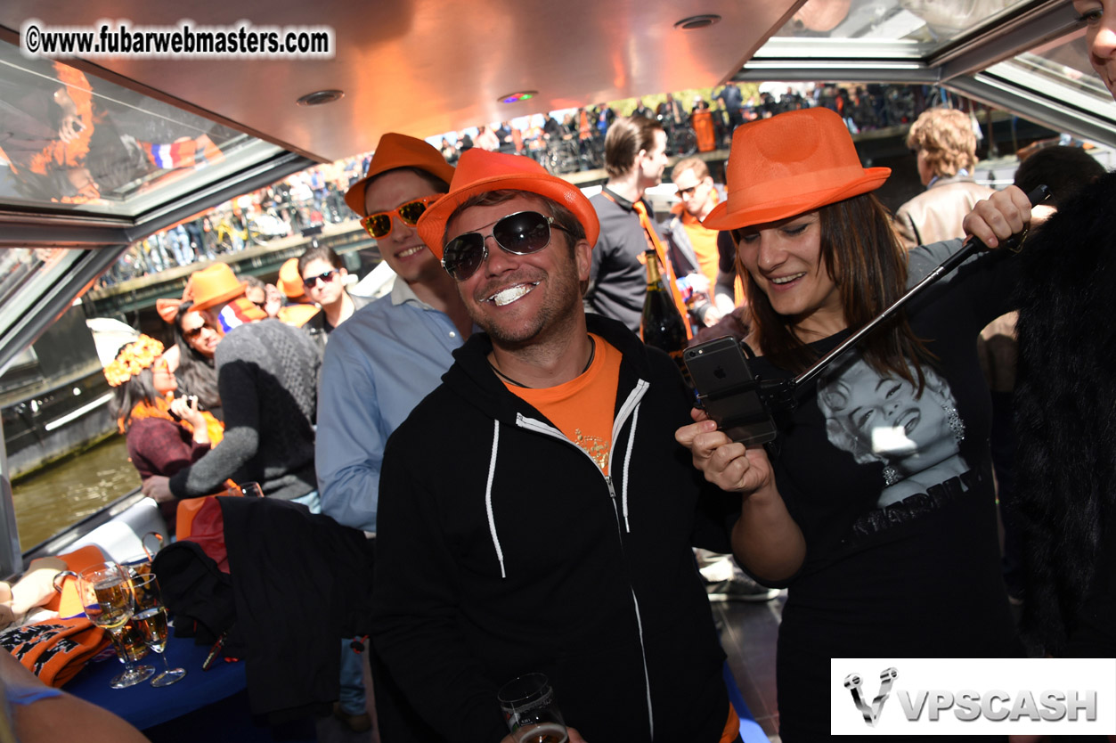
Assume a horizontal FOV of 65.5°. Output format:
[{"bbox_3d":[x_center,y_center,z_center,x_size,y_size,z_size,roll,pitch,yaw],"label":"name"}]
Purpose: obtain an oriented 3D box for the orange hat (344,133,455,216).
[{"bbox_3d":[-0.304,-0.398,1.740,0.245,0.123,0.275,-14,-2,7],"label":"orange hat"}]

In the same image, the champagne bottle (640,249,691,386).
[{"bbox_3d":[0.292,-0.144,2.340,0.115,0.370,0.115,-13,9,-3],"label":"champagne bottle"}]

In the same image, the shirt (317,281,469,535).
[{"bbox_3d":[-0.185,0.185,1.710,0.530,0.720,0.320,-13,8,-11],"label":"shirt"}]

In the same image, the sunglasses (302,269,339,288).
[{"bbox_3d":[-0.951,-0.386,3.581,0.145,0.046,0.145,-15,7,14],"label":"sunglasses"}]

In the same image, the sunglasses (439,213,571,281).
[{"bbox_3d":[-0.050,-0.137,1.125,0.152,0.056,0.145,-18,-19,21],"label":"sunglasses"}]

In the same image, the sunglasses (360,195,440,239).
[{"bbox_3d":[-0.269,-0.292,1.628,0.148,0.050,0.145,-13,9,24],"label":"sunglasses"}]

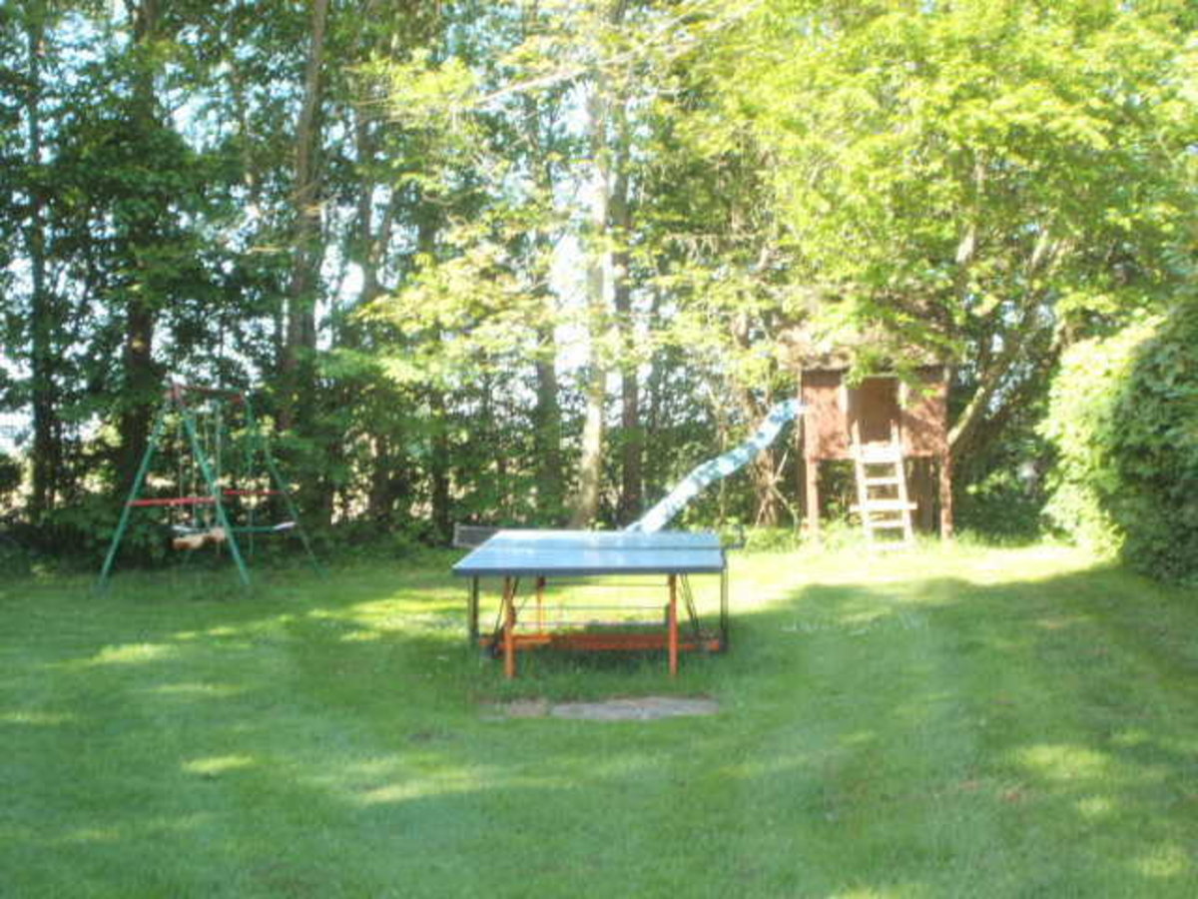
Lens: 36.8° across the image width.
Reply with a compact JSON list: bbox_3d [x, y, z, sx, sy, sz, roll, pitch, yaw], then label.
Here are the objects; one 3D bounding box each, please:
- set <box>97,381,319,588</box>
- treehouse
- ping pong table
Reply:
[{"bbox_3d":[-3.670,0.314,17.267,1.400,1.900,2.100,0,2,7],"label":"set"},{"bbox_3d":[3.190,-0.138,21.456,1.900,2.450,1.650,0,2,3],"label":"treehouse"},{"bbox_3d":[0.013,1.005,11.546,1.550,0.765,2.740,0,2,2],"label":"ping pong table"}]

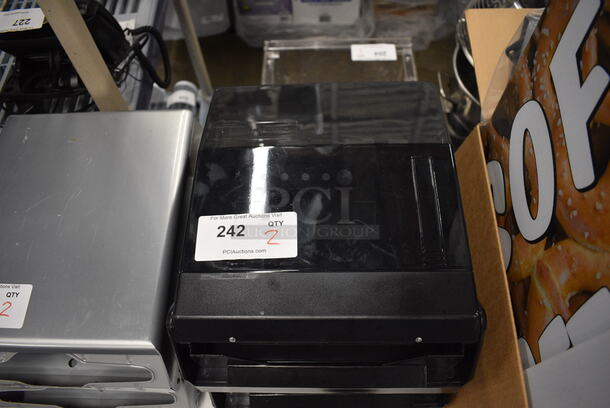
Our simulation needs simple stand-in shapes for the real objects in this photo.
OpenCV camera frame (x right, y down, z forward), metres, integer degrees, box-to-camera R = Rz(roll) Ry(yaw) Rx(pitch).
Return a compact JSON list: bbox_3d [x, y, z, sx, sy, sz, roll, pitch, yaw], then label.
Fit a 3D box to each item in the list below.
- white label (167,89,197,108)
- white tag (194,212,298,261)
[{"bbox_3d":[-0.387,-0.324,1.421,0.086,0.026,0.055,-3,56,0],"label":"white label"},{"bbox_3d":[-0.058,0.033,0.460,0.102,0.003,0.051,-3,60,1],"label":"white tag"}]

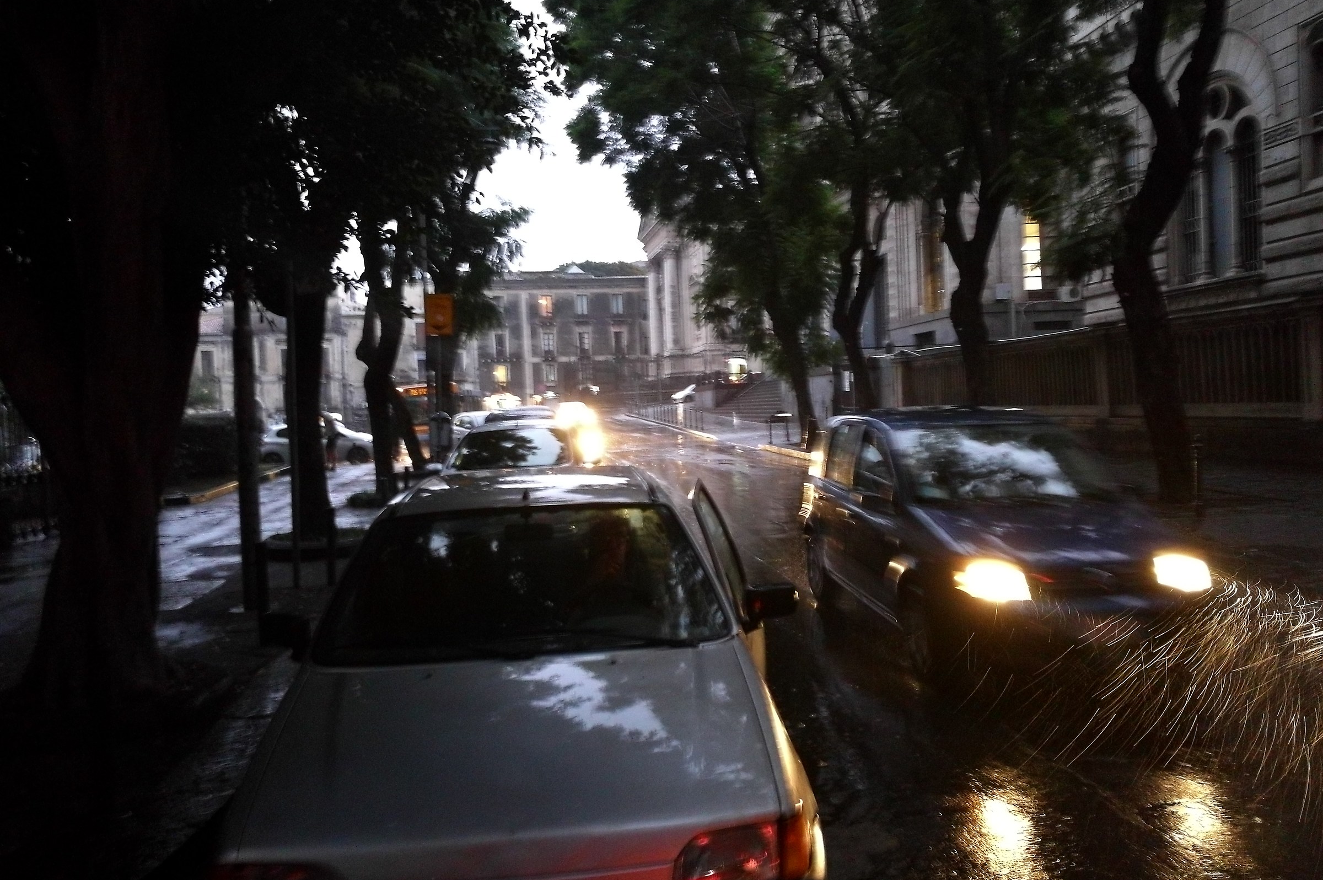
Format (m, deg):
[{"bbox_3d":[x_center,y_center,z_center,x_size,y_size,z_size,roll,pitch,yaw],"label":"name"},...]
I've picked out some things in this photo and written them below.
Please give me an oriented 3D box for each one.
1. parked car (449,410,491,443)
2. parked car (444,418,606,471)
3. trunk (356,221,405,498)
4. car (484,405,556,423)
[{"bbox_3d":[-4.120,-0.002,24.467,1.680,1.460,3.900,-3,3,-28],"label":"parked car"},{"bbox_3d":[-1.790,0.496,12.267,1.700,1.450,4.000,-2,3,-7],"label":"parked car"},{"bbox_3d":[-4.421,-1.264,16.220,0.740,4.350,0.620,-2,2,-6],"label":"trunk"},{"bbox_3d":[-2.571,0.195,18.766,1.720,1.500,4.100,-2,3,-7],"label":"car"}]

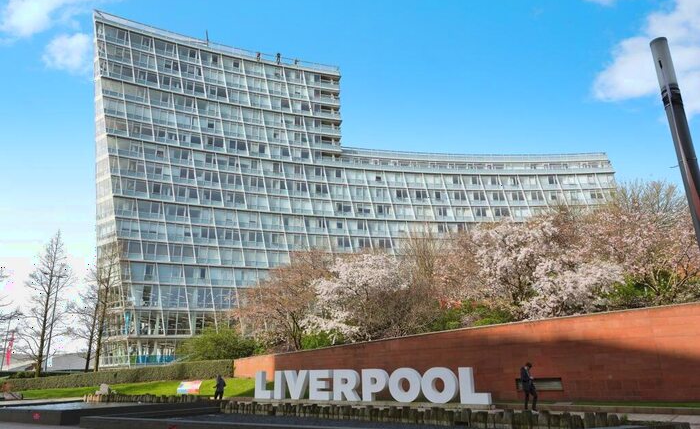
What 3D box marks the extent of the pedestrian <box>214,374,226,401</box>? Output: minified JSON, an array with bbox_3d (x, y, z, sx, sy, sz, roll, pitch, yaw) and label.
[{"bbox_3d":[-8.046,10.850,32.500,0.500,1.700,0.550,-11,-20,28],"label":"pedestrian"}]

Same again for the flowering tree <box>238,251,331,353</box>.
[{"bbox_3d":[-4.483,5.908,36.500,6.100,6.800,5.800,-1,-17,0],"label":"flowering tree"}]

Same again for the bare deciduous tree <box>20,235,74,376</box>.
[{"bbox_3d":[-28.275,8.398,49.000,5.000,13.000,5.000,-1,-17,0],"label":"bare deciduous tree"}]

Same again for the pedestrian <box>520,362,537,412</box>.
[{"bbox_3d":[6.867,6.636,20.200,0.600,1.720,0.500,-9,-19,23],"label":"pedestrian"}]

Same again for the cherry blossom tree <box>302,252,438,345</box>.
[{"bbox_3d":[1.392,5.374,34.000,7.800,5.700,6.600,-1,-17,0],"label":"cherry blossom tree"}]

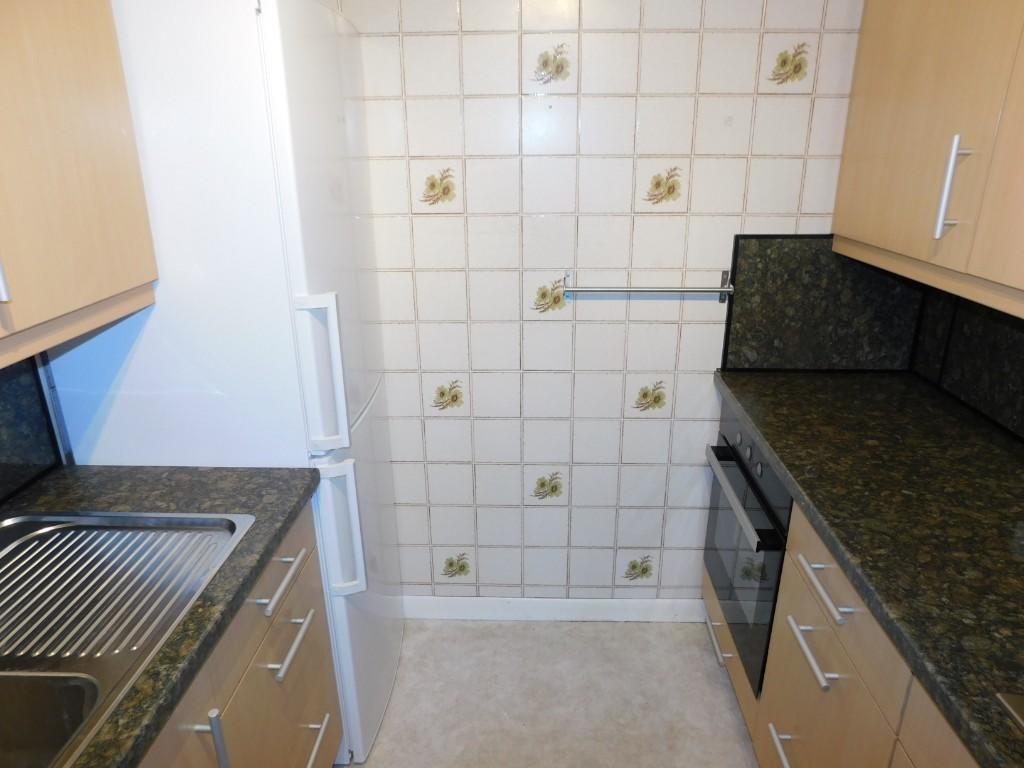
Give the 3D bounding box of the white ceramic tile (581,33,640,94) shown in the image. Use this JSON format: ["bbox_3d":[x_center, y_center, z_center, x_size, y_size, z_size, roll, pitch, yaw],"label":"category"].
[{"bbox_3d":[0.252,-0.826,1.755,0.150,0.150,0.010,0,19,2],"label":"white ceramic tile"}]

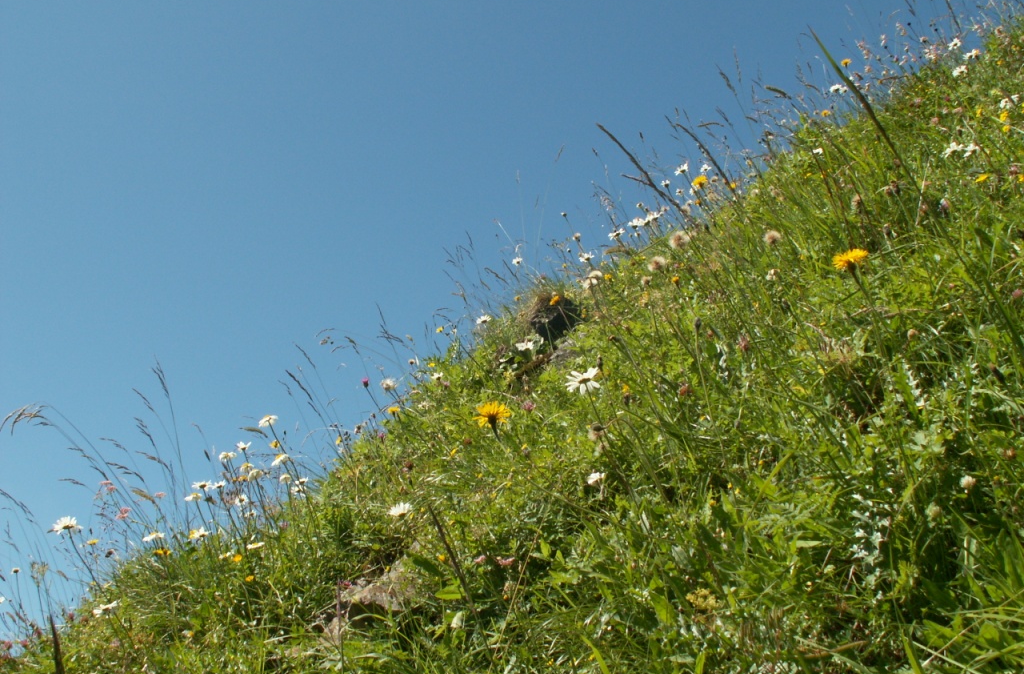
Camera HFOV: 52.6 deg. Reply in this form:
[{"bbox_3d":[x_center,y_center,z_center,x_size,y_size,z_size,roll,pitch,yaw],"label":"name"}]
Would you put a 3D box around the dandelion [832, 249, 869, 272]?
[{"bbox_3d":[0.376,-0.086,1.150,0.041,0.020,0.041,-17,-10,0],"label":"dandelion"}]

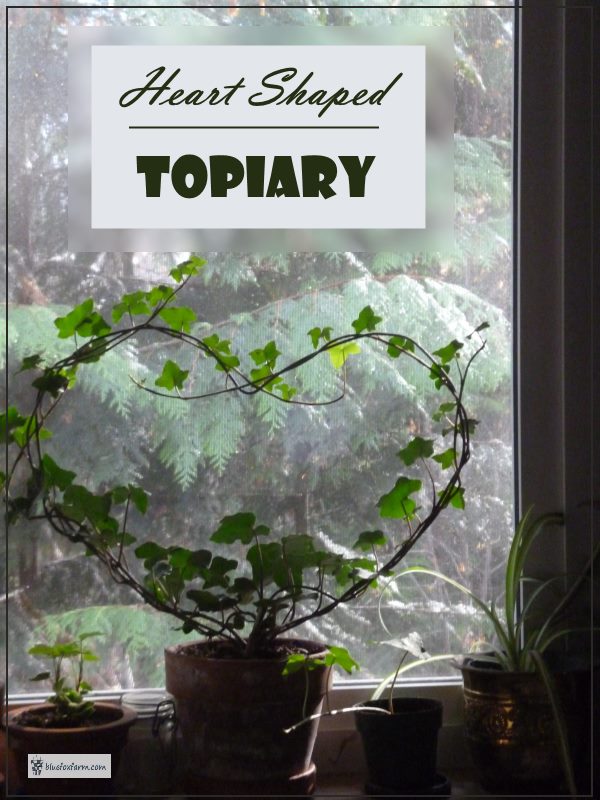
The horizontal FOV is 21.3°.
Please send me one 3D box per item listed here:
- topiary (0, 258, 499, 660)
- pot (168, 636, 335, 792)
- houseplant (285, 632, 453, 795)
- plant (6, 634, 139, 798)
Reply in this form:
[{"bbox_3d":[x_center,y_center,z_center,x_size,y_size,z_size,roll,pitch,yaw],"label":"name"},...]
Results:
[{"bbox_3d":[-0.051,0.053,1.460,0.440,0.370,0.180,0,0,-11],"label":"topiary"},{"bbox_3d":[-0.051,0.318,1.576,0.164,0.143,0.164,0,0,0],"label":"pot"},{"bbox_3d":[0.043,0.310,1.561,0.166,0.156,0.133,0,0,0],"label":"houseplant"},{"bbox_3d":[-0.217,0.303,1.512,0.126,0.170,0.126,0,0,-6],"label":"plant"}]

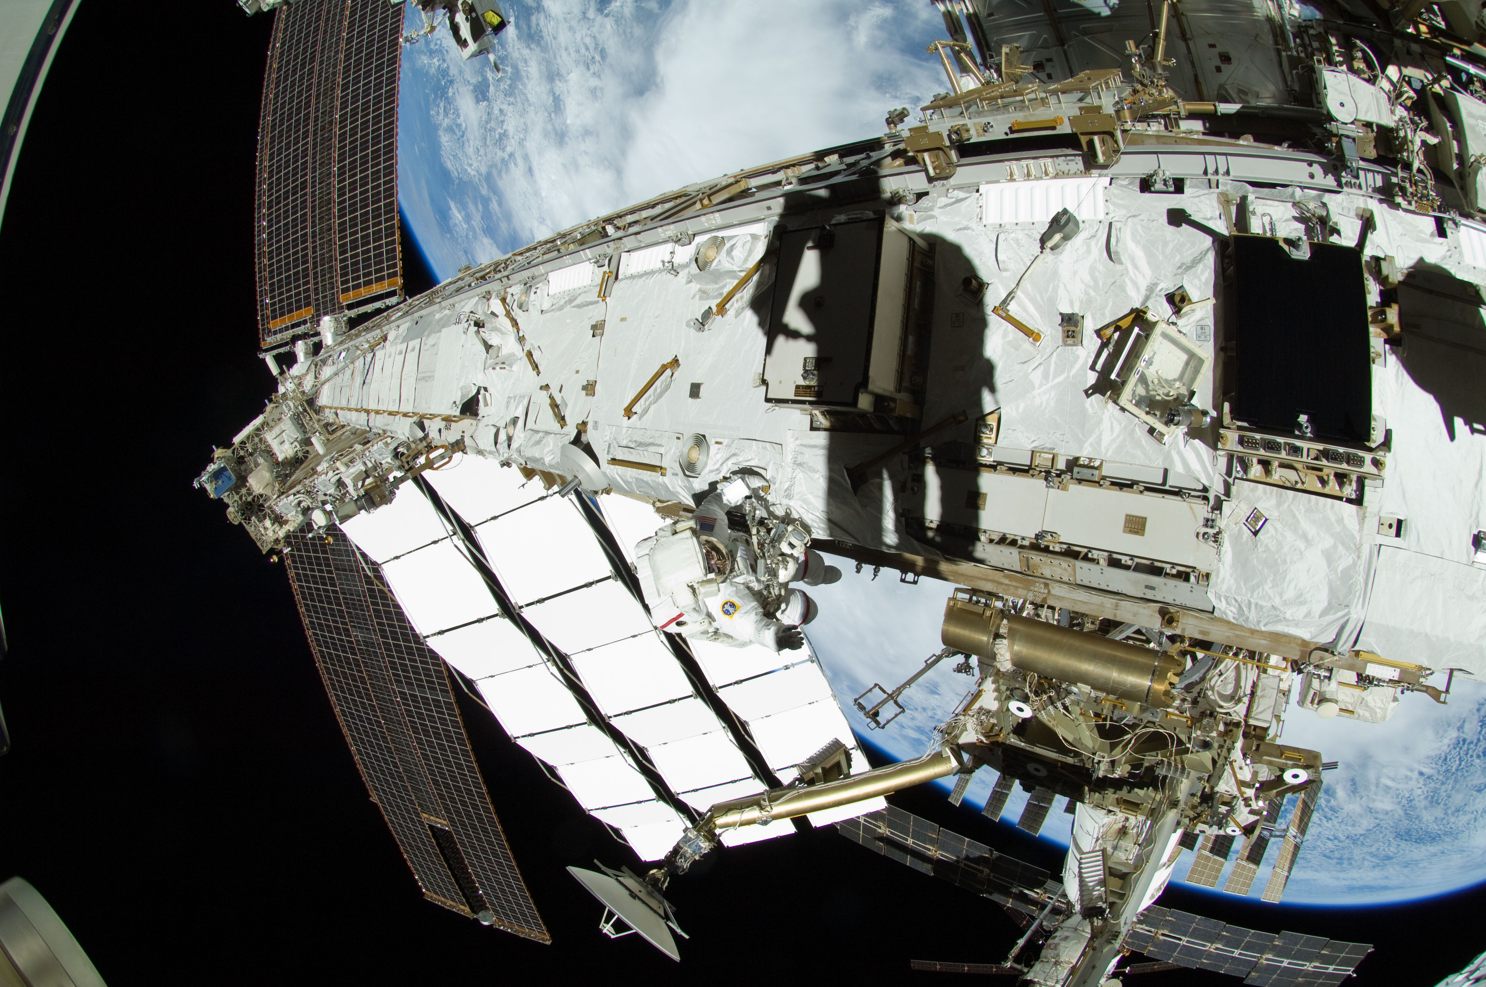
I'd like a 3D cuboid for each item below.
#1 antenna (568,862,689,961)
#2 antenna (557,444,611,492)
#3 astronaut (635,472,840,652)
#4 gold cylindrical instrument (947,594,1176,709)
[{"bbox_3d":[-1.450,5.187,7.701,1.770,0.620,1.770,32,149,11],"label":"antenna"},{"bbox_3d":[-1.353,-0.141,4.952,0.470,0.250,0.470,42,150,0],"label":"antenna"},{"bbox_3d":[0.060,0.455,4.120,0.950,1.400,1.050,-7,94,31],"label":"astronaut"},{"bbox_3d":[2.973,1.503,5.939,1.980,0.510,0.510,11,172,38],"label":"gold cylindrical instrument"}]

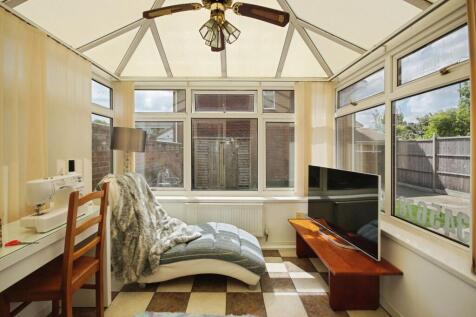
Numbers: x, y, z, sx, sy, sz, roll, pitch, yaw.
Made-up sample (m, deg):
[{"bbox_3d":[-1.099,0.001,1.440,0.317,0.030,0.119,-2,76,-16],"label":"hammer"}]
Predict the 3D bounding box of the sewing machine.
[{"bbox_3d":[-1.070,0.232,1.181,0.180,0.275,0.390,0,2,-2],"label":"sewing machine"}]

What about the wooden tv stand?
[{"bbox_3d":[0.868,0.943,1.872,0.468,0.362,1.080,0,2,-2],"label":"wooden tv stand"}]

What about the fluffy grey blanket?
[{"bbox_3d":[-0.815,0.602,1.975,0.790,0.920,0.570,0,2,-2],"label":"fluffy grey blanket"}]

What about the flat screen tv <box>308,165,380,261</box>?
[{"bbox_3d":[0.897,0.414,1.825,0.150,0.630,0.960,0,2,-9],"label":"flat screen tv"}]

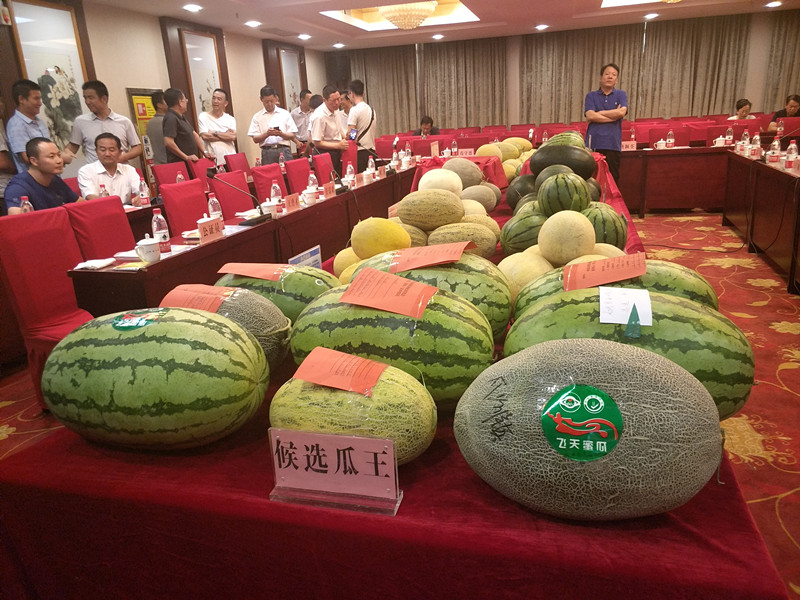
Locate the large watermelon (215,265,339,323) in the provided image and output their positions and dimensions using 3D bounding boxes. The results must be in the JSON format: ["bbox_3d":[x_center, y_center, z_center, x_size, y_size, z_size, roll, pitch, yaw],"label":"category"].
[{"bbox_3d":[-0.303,0.019,1.423,0.368,0.222,0.213,-2,17,5],"label":"large watermelon"}]

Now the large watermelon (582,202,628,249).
[{"bbox_3d":[0.722,-0.243,2.080,0.198,0.195,0.198,3,19,18],"label":"large watermelon"}]

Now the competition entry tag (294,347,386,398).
[{"bbox_3d":[-0.087,0.108,0.876,0.127,0.012,0.093,12,28,12],"label":"competition entry tag"}]

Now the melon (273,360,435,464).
[{"bbox_3d":[-0.075,0.184,0.927,0.272,0.181,0.181,0,18,9],"label":"melon"}]

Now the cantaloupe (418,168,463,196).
[{"bbox_3d":[0.186,-0.523,2.661,0.200,0.165,0.190,-1,18,7],"label":"cantaloupe"}]

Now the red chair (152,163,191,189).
[{"bbox_3d":[-1.783,-0.737,5.202,0.540,0.950,0.440,3,19,18],"label":"red chair"}]

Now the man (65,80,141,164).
[{"bbox_3d":[-2.425,-1.012,4.994,0.580,1.670,0.380,-11,20,-24],"label":"man"}]

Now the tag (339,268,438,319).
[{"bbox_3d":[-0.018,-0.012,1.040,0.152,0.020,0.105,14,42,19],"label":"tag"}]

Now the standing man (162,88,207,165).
[{"bbox_3d":[-2.161,-1.344,6.097,0.400,1.680,0.480,-7,18,-11],"label":"standing man"}]

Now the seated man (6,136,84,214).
[{"bbox_3d":[-2.234,-0.453,3.909,0.700,1.260,0.540,8,21,30],"label":"seated man"}]

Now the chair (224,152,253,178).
[{"bbox_3d":[-1.607,-1.146,6.544,0.560,0.970,0.440,3,19,18],"label":"chair"}]

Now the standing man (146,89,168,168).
[{"bbox_3d":[-2.503,-1.410,6.344,0.300,1.680,0.500,-16,21,-35],"label":"standing man"}]

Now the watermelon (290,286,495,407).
[{"bbox_3d":[-0.021,0.087,1.098,0.408,0.255,0.255,5,20,24],"label":"watermelon"}]

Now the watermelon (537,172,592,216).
[{"bbox_3d":[0.646,-0.406,2.269,0.215,0.190,0.205,3,19,18],"label":"watermelon"}]

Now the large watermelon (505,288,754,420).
[{"bbox_3d":[0.371,0.104,0.981,0.391,0.247,0.237,7,20,30],"label":"large watermelon"}]

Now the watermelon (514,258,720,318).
[{"bbox_3d":[0.464,0.033,1.245,0.437,0.250,0.250,-4,18,-1],"label":"watermelon"}]

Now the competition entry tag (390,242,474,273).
[{"bbox_3d":[0.063,-0.092,1.208,0.152,0.025,0.105,-8,35,0],"label":"competition entry tag"}]

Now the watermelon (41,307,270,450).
[{"bbox_3d":[-0.427,0.138,1.015,0.410,0.252,0.242,0,18,11],"label":"watermelon"}]

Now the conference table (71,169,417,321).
[{"bbox_3d":[-0.489,-0.458,4.444,0.380,0.750,4.500,3,19,18],"label":"conference table"}]

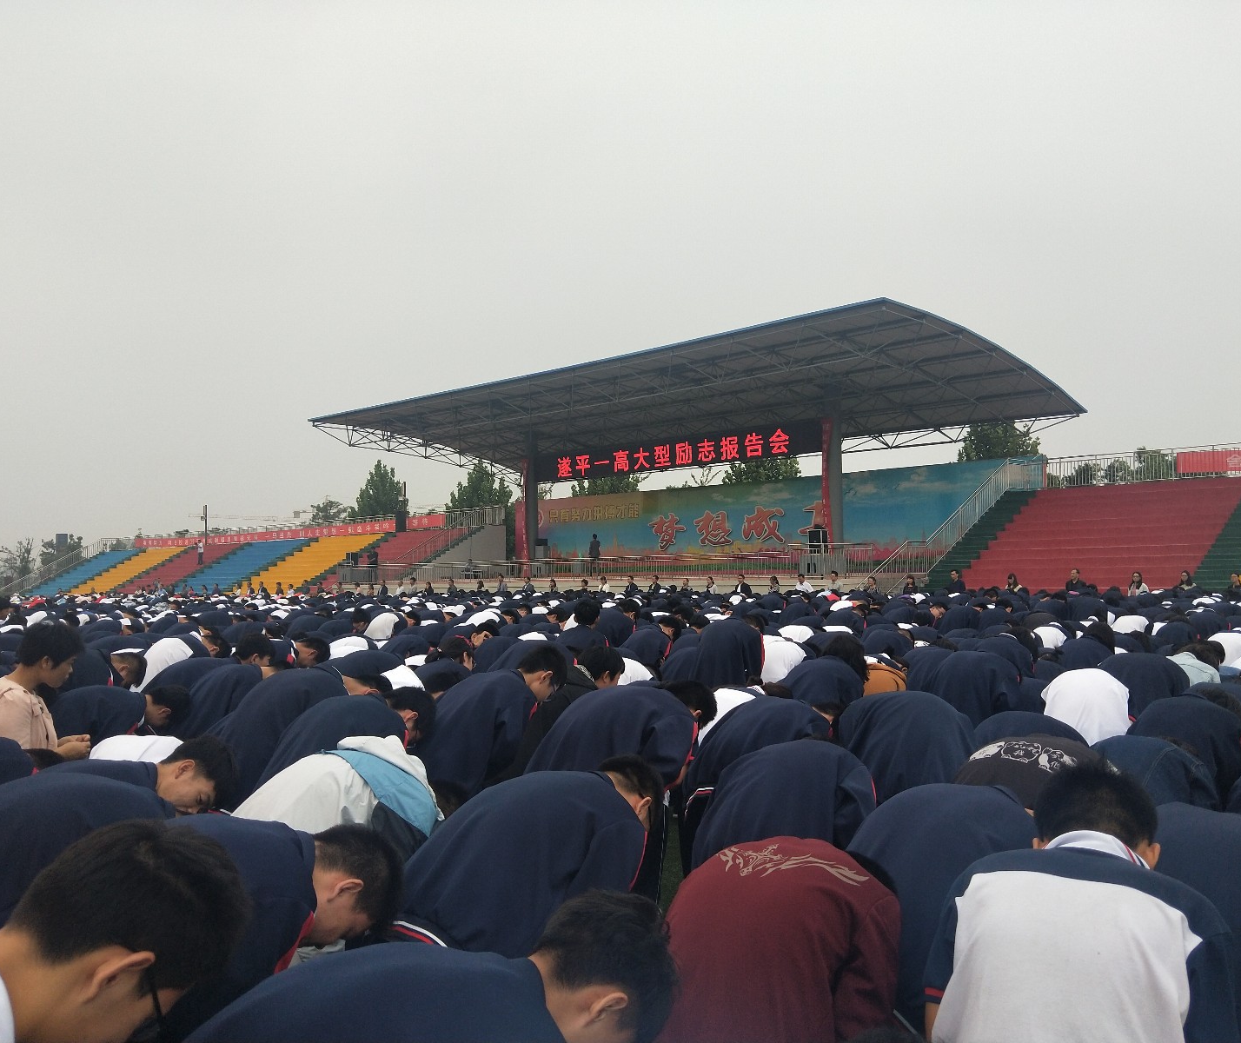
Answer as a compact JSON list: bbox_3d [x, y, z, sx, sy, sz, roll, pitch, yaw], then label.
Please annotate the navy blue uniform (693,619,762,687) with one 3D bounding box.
[{"bbox_3d":[0.833,1.090,7.900,0.520,0.650,0.520,-3,-4,36],"label":"navy blue uniform"}]

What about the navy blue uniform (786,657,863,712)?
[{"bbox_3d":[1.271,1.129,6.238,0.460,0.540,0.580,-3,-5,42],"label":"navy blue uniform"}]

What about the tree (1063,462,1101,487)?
[{"bbox_3d":[23.879,0.831,52.061,3.200,7.910,3.200,-3,-5,42],"label":"tree"}]

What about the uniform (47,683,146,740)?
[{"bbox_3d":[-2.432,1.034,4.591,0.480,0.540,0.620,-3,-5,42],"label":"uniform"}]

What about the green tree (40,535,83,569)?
[{"bbox_3d":[-47.309,4.092,85.000,4.000,6.300,4.000,-3,-4,36],"label":"green tree"}]

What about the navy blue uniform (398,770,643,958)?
[{"bbox_3d":[-0.290,1.030,3.000,0.520,0.600,0.660,-3,-4,36],"label":"navy blue uniform"}]

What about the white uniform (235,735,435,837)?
[{"bbox_3d":[-1.072,1.077,3.850,0.520,0.600,0.650,-3,-4,36],"label":"white uniform"}]

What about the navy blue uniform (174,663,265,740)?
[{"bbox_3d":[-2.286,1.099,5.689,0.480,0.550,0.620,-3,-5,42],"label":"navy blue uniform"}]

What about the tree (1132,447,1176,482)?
[{"bbox_3d":[31.967,-0.032,60.000,3.000,8.800,3.000,-3,-4,36],"label":"tree"}]

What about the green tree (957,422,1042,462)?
[{"bbox_3d":[16.588,-0.595,44.000,4.000,9.000,4.000,-3,-4,36],"label":"green tree"}]

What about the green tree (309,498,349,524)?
[{"bbox_3d":[-27.594,2.725,95.031,4.200,9.880,4.200,-3,-5,42],"label":"green tree"}]

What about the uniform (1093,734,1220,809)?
[{"bbox_3d":[1.937,1.052,3.650,0.500,0.580,0.580,-3,-4,36],"label":"uniform"}]

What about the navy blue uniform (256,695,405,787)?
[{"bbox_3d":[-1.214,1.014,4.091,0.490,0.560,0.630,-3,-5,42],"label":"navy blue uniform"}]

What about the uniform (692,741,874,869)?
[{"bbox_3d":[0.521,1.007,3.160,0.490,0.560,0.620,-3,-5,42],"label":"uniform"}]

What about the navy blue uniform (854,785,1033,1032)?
[{"bbox_3d":[0.906,1.031,2.750,0.540,0.650,0.600,-3,-4,36],"label":"navy blue uniform"}]

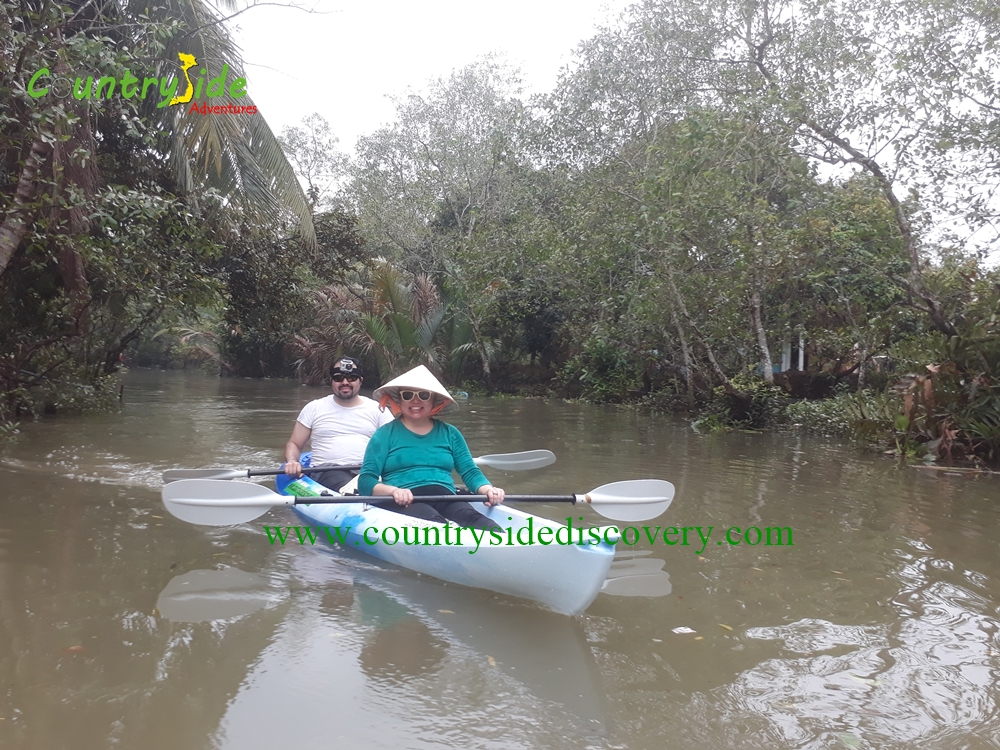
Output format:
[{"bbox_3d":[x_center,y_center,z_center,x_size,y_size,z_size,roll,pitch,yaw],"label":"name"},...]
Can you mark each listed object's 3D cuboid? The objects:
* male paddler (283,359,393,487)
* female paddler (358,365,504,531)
[{"bbox_3d":[-0.725,0.321,4.124,0.680,0.830,0.970,-1,2,-25],"label":"male paddler"},{"bbox_3d":[-0.250,0.345,3.330,0.620,0.790,0.980,2,1,-24],"label":"female paddler"}]

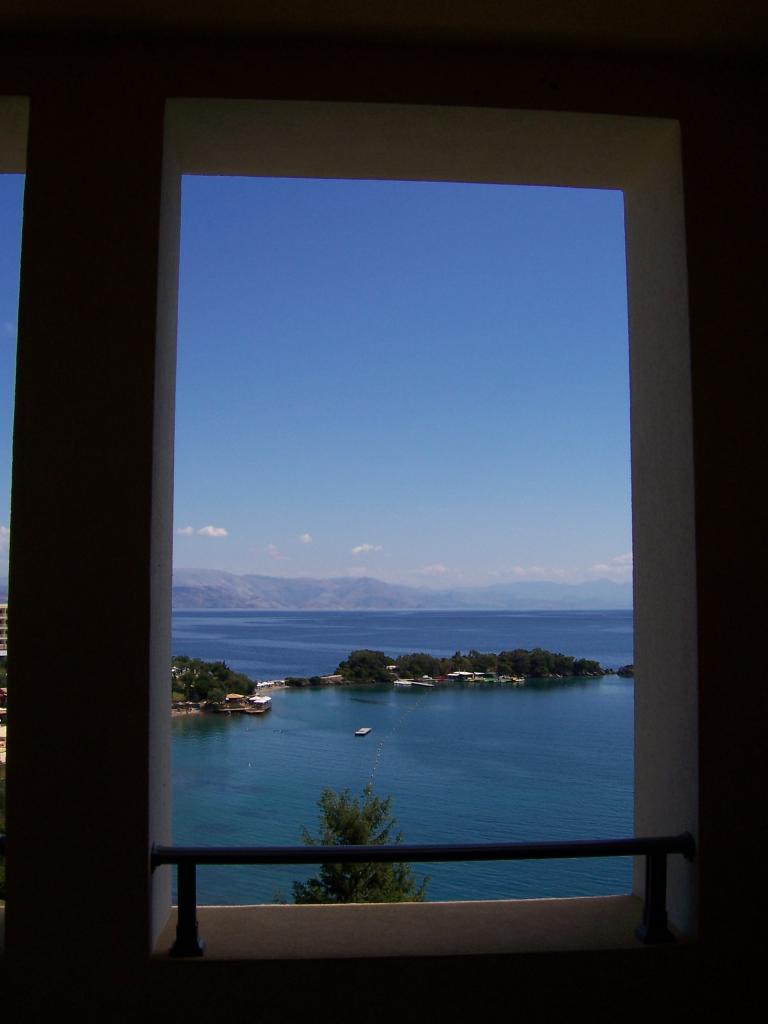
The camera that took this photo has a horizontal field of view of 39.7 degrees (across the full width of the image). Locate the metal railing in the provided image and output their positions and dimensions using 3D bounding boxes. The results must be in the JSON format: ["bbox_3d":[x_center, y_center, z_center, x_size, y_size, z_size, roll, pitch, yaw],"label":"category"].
[{"bbox_3d":[0.101,0.808,2.286,1.168,0.217,0.080,0,-5,-5],"label":"metal railing"}]

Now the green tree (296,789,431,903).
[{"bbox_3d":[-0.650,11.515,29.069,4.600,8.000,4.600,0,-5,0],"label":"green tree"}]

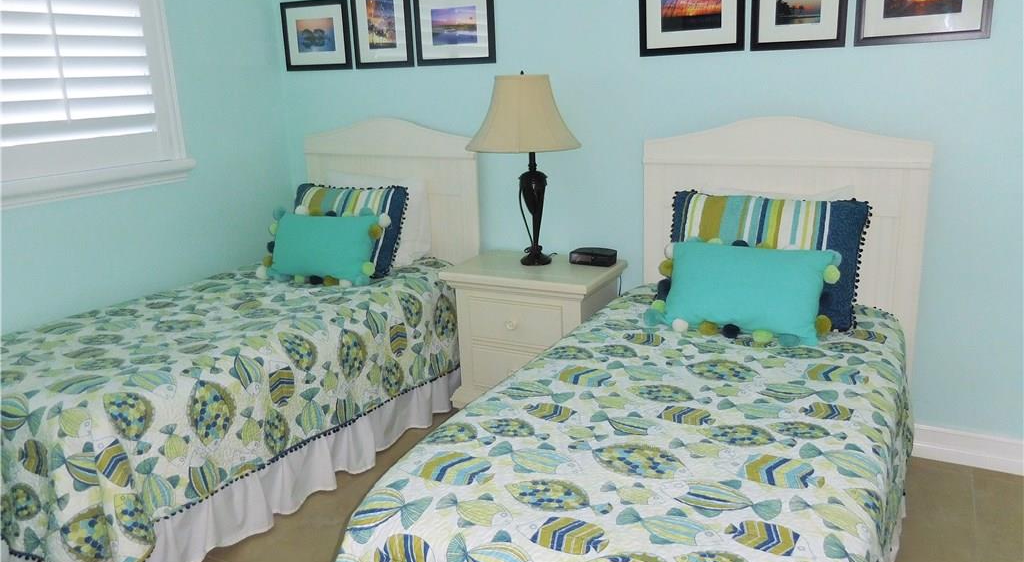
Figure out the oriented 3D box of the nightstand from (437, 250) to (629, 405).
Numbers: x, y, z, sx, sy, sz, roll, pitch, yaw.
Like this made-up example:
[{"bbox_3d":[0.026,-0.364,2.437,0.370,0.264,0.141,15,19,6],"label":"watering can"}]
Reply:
[{"bbox_3d":[0.105,0.264,3.198,0.648,0.670,0.421,6,17,26],"label":"nightstand"}]

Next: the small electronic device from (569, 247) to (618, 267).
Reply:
[{"bbox_3d":[0.355,-0.103,3.145,0.188,0.047,0.120,6,17,26],"label":"small electronic device"}]

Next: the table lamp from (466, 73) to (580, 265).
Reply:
[{"bbox_3d":[0.063,-0.448,3.033,0.469,0.793,0.469,-2,15,1],"label":"table lamp"}]

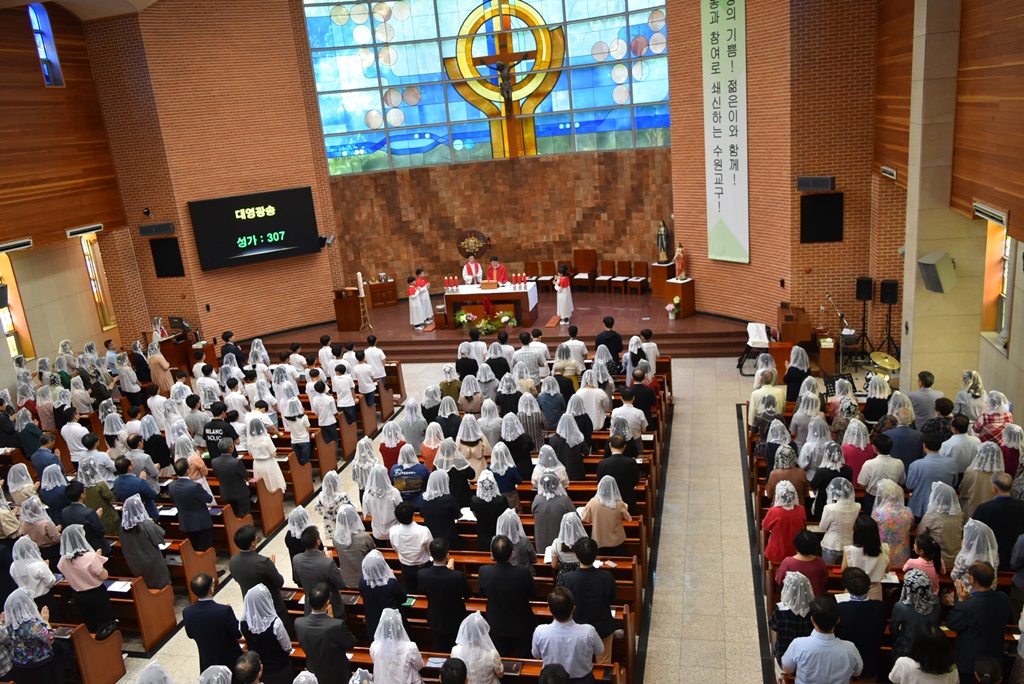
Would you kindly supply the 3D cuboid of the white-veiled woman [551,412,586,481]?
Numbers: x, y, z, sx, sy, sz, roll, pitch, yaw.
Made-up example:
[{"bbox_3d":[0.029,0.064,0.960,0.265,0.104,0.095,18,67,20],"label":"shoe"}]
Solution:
[{"bbox_3d":[0.784,1.695,10.474,0.450,1.570,0.360,-2,17,15],"label":"white-veiled woman"}]

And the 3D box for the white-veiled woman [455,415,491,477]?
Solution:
[{"bbox_3d":[-0.530,1.824,11.163,0.460,1.613,0.380,-3,15,10],"label":"white-veiled woman"}]

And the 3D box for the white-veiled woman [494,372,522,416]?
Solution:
[{"bbox_3d":[-0.012,1.238,12.321,0.450,1.570,0.360,-2,17,15],"label":"white-veiled woman"}]

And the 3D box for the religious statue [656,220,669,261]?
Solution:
[{"bbox_3d":[4.155,-2.723,21.139,0.330,1.157,0.360,-17,19,-36],"label":"religious statue"}]

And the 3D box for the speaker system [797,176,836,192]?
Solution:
[{"bbox_3d":[6.158,-3.200,15.513,0.180,0.280,0.840,-25,22,-26],"label":"speaker system"}]

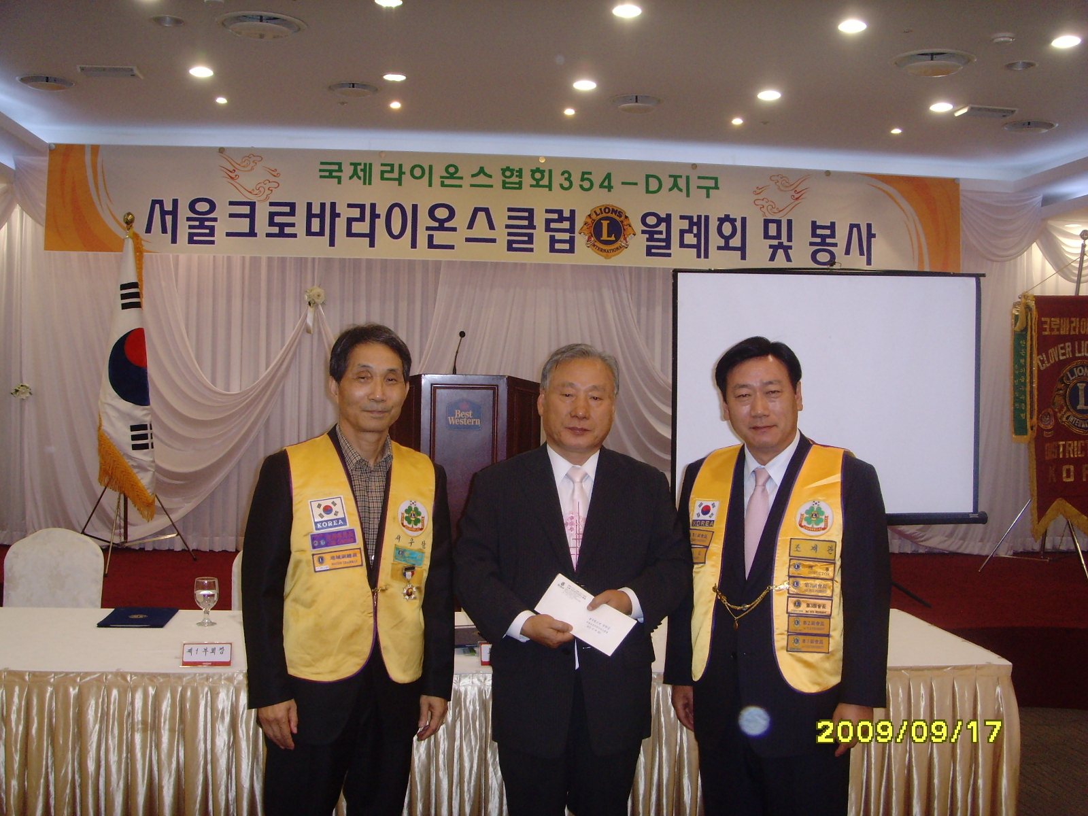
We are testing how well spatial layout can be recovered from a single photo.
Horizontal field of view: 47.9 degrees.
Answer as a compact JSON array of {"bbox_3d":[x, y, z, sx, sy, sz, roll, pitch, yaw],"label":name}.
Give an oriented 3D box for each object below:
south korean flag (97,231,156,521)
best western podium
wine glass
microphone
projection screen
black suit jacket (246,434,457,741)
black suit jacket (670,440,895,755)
[{"bbox_3d":[-2.506,-0.194,7.360,0.360,1.740,0.250,1,1,-6],"label":"south korean flag"},{"bbox_3d":[-0.402,0.430,6.201,0.780,1.184,0.500,1,1,-6],"label":"best western podium"},{"bbox_3d":[-1.082,0.621,3.930,0.077,0.155,0.077,1,1,-6],"label":"wine glass"},{"bbox_3d":[-0.428,-0.269,6.200,0.060,0.250,0.120,1,1,-6],"label":"microphone"},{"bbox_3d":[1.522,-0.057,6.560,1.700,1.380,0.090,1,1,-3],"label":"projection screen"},{"bbox_3d":[-0.452,0.400,2.820,0.490,0.700,0.270,1,1,-25],"label":"black suit jacket"},{"bbox_3d":[0.520,0.406,2.740,0.500,0.695,0.280,2,1,27],"label":"black suit jacket"}]

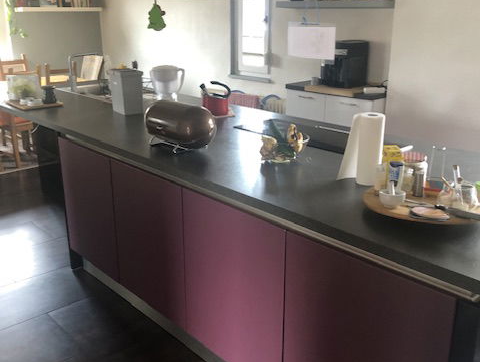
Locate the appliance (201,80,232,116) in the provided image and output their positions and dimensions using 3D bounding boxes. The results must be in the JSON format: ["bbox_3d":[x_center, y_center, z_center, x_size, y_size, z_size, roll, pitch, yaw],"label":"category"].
[{"bbox_3d":[-0.145,-0.507,3.164,0.205,0.195,0.167,9,20,26],"label":"appliance"}]

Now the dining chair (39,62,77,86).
[{"bbox_3d":[-2.253,-0.977,6.444,0.425,0.980,0.460,-16,24,-39],"label":"dining chair"}]

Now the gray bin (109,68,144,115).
[{"bbox_3d":[-0.723,-0.578,3.333,0.145,0.272,0.205,-12,22,-34],"label":"gray bin"}]

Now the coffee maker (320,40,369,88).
[{"bbox_3d":[0.928,-1.033,4.590,0.360,0.375,0.295,-16,24,-39],"label":"coffee maker"}]

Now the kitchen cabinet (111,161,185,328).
[{"bbox_3d":[-0.237,0.230,2.648,0.560,0.700,0.600,-16,24,-39],"label":"kitchen cabinet"}]

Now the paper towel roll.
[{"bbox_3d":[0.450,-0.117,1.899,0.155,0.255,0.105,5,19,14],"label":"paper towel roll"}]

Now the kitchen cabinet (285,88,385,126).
[{"bbox_3d":[0.976,-0.408,4.844,0.580,0.860,0.931,-16,24,-39],"label":"kitchen cabinet"}]

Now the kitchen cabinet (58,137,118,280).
[{"bbox_3d":[-0.638,0.093,3.072,0.560,0.700,0.600,-16,24,-39],"label":"kitchen cabinet"}]

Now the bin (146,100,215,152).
[{"bbox_3d":[-0.280,-0.260,2.417,0.200,0.207,0.375,-16,24,-39],"label":"bin"}]

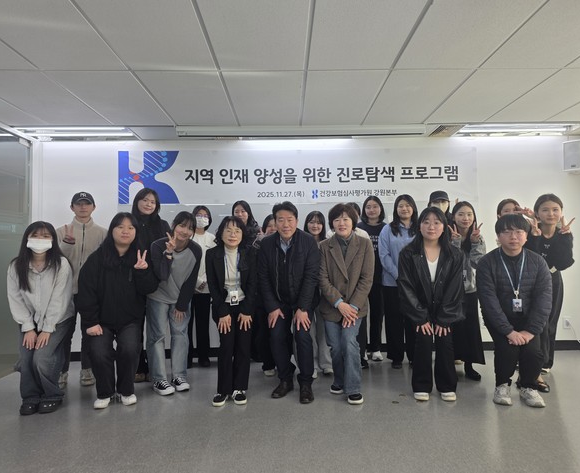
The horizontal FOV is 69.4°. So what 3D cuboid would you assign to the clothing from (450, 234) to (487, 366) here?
[{"bbox_3d":[1.645,0.574,3.881,0.333,1.181,0.340,-1,-3,11],"label":"clothing"}]

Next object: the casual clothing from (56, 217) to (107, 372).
[{"bbox_3d":[-1.848,0.519,3.730,0.500,1.410,0.340,0,-3,-21],"label":"casual clothing"}]

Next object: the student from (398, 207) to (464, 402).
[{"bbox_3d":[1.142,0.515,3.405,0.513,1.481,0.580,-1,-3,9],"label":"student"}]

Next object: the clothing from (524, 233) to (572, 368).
[{"bbox_3d":[2.142,0.553,3.470,0.400,1.180,0.370,-2,-3,22],"label":"clothing"}]

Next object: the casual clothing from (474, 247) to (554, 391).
[{"bbox_3d":[1.726,0.621,3.220,0.560,1.090,0.520,-2,-3,17],"label":"casual clothing"}]

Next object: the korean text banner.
[{"bbox_3d":[0.084,-0.678,4.670,4.000,0.640,0.020,-1,-3,-1],"label":"korean text banner"}]

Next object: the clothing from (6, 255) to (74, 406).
[{"bbox_3d":[-1.895,0.704,3.194,0.474,1.071,0.550,1,-3,-20],"label":"clothing"}]

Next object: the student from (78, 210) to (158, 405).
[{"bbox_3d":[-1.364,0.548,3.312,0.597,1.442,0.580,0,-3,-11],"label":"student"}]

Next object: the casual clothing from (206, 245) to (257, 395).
[{"bbox_3d":[-0.454,0.634,3.250,0.410,1.160,0.480,-1,-3,-2],"label":"casual clothing"}]

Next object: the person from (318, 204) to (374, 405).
[{"bbox_3d":[0.436,0.510,3.290,0.440,1.490,0.580,-1,-3,2],"label":"person"}]

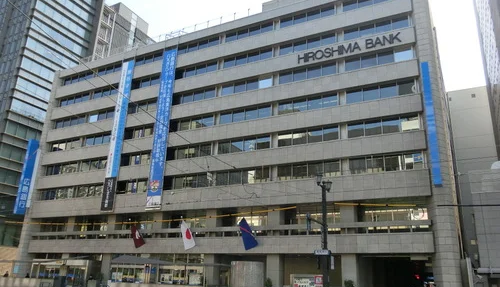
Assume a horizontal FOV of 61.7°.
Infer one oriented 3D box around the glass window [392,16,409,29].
[{"bbox_3d":[13.751,-10.923,38.318,1.454,1.425,0.150,-8,-21,27],"label":"glass window"}]

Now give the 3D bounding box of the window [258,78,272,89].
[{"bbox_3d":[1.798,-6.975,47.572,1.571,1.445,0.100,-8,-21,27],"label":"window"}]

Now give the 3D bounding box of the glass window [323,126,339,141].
[{"bbox_3d":[8.377,-0.878,43.221,1.620,1.668,0.100,-8,-21,27],"label":"glass window"}]

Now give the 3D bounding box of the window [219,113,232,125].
[{"bbox_3d":[-2.679,-2.796,47.157,1.509,1.557,0.150,-8,-21,27],"label":"window"}]

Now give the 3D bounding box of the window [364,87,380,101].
[{"bbox_3d":[10.901,-4.444,37.600,1.454,1.425,0.150,-8,-21,27],"label":"window"}]

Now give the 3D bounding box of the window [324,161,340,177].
[{"bbox_3d":[8.273,2.625,42.043,1.620,1.662,0.100,-8,-21,27],"label":"window"}]

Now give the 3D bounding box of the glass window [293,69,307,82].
[{"bbox_3d":[5.030,-6.709,41.681,1.454,1.425,0.150,-8,-21,27],"label":"glass window"}]

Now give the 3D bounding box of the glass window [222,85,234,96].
[{"bbox_3d":[-2.555,-6.119,48.272,1.509,1.501,0.150,-8,-21,27],"label":"glass window"}]

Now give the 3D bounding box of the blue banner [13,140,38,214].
[{"bbox_3d":[-30.983,4.356,58.103,0.574,10.606,1.248,-7,-21,27],"label":"blue banner"}]

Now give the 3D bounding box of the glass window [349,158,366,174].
[{"bbox_3d":[9.357,1.974,36.175,1.454,1.425,0.150,-8,-21,27],"label":"glass window"}]

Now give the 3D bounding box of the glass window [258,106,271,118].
[{"bbox_3d":[1.734,-3.492,47.809,1.620,1.686,0.100,-8,-21,27],"label":"glass window"}]

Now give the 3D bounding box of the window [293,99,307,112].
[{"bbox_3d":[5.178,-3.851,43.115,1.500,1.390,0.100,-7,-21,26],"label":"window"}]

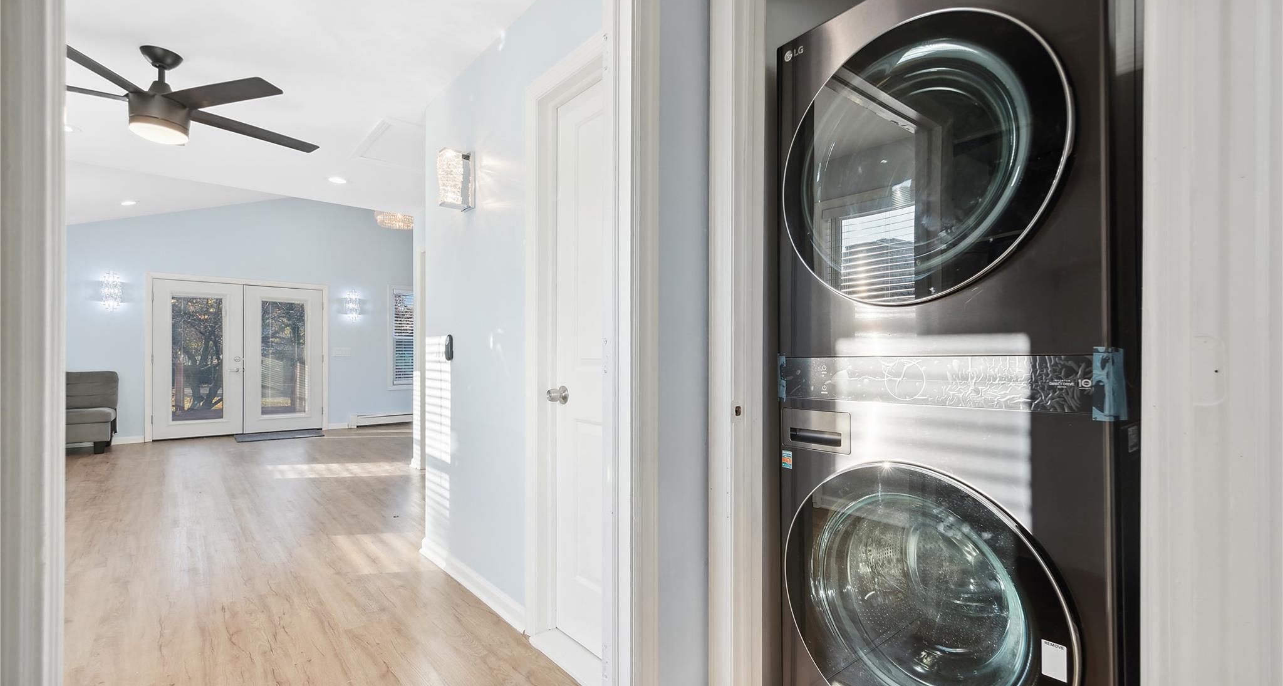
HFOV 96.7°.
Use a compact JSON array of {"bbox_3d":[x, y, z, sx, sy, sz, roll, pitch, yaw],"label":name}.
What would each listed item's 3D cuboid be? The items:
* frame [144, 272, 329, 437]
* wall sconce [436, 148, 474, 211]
[{"bbox_3d":[-5.380,0.217,7.700,1.860,2.030,0.060,1,-1,-39],"label":"frame"},{"bbox_3d":[-0.848,-0.742,2.603,0.135,0.240,0.120,1,-1,-40],"label":"wall sconce"}]

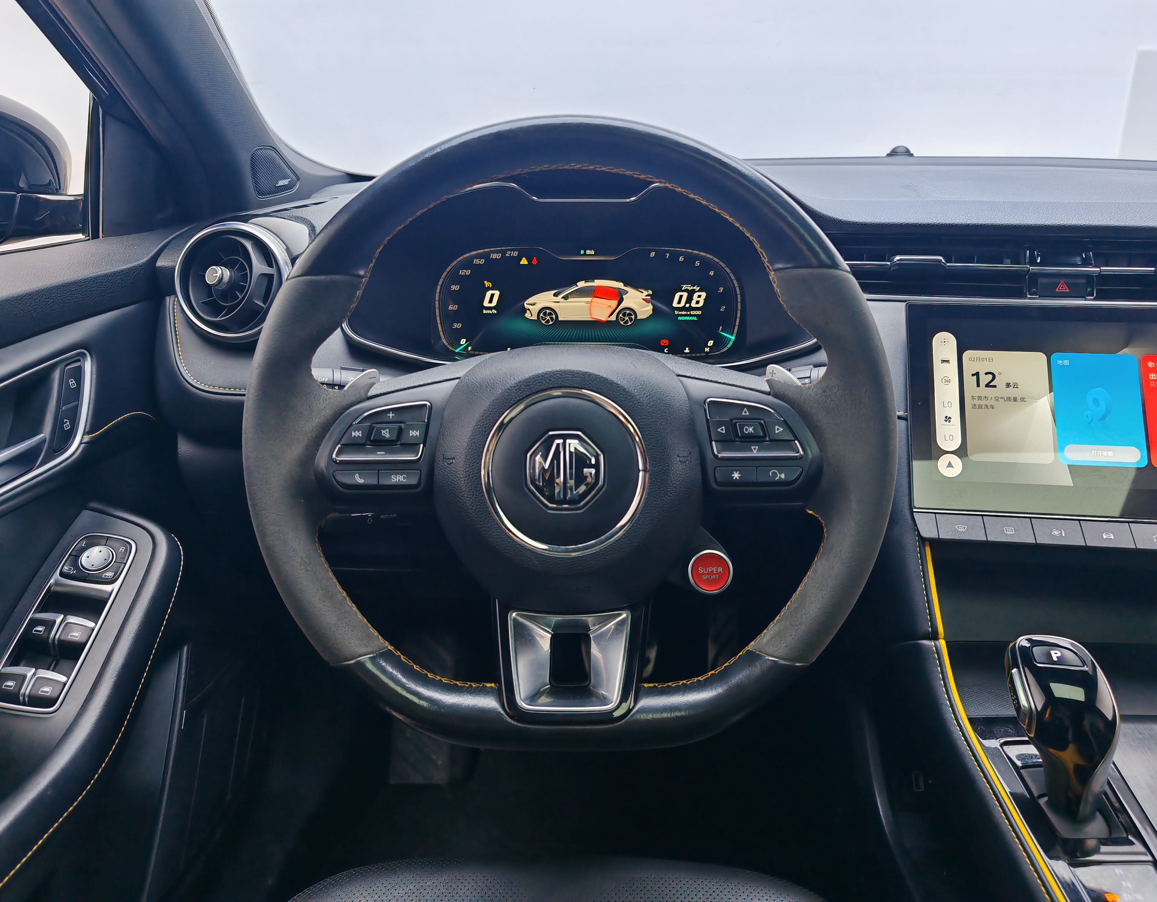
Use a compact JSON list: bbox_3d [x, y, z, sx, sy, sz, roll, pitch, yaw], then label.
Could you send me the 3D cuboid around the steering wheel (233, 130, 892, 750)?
[{"bbox_3d":[-0.005,-0.009,0.548,0.368,0.358,0.095,0,-4,0],"label":"steering wheel"}]

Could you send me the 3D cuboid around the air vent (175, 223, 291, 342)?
[{"bbox_3d":[-0.283,-0.138,0.770,0.096,0.098,0.045,0,5,1],"label":"air vent"}]

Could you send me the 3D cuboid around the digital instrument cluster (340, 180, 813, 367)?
[{"bbox_3d":[-0.002,-0.151,0.790,0.402,0.165,0.090,0,2,0],"label":"digital instrument cluster"}]

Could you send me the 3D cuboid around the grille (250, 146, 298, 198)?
[{"bbox_3d":[-0.305,-0.279,0.940,0.050,0.055,0.015,-13,14,-35],"label":"grille"}]

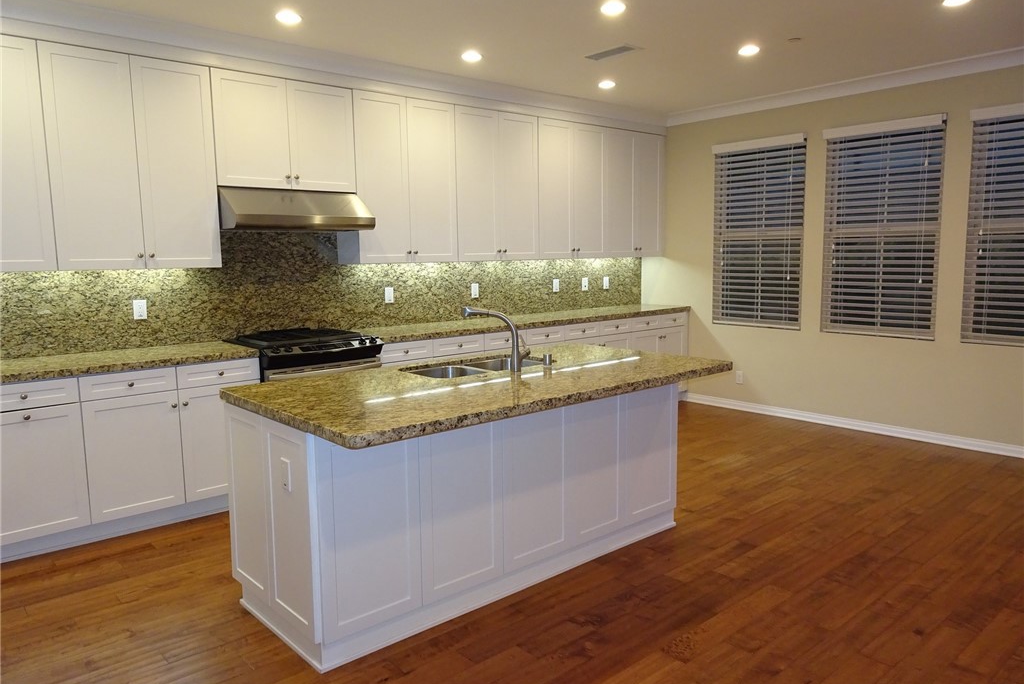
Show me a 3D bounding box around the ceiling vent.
[{"bbox_3d":[0.648,-1.859,4.598,0.193,0.025,0.390,-7,9,-40],"label":"ceiling vent"}]

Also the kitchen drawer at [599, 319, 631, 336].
[{"bbox_3d":[0.759,-0.149,6.311,0.414,0.127,0.453,-7,9,-40],"label":"kitchen drawer"}]

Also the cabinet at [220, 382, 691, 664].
[{"bbox_3d":[-0.177,0.603,3.443,2.066,0.873,0.873,-7,9,-40],"label":"cabinet"}]

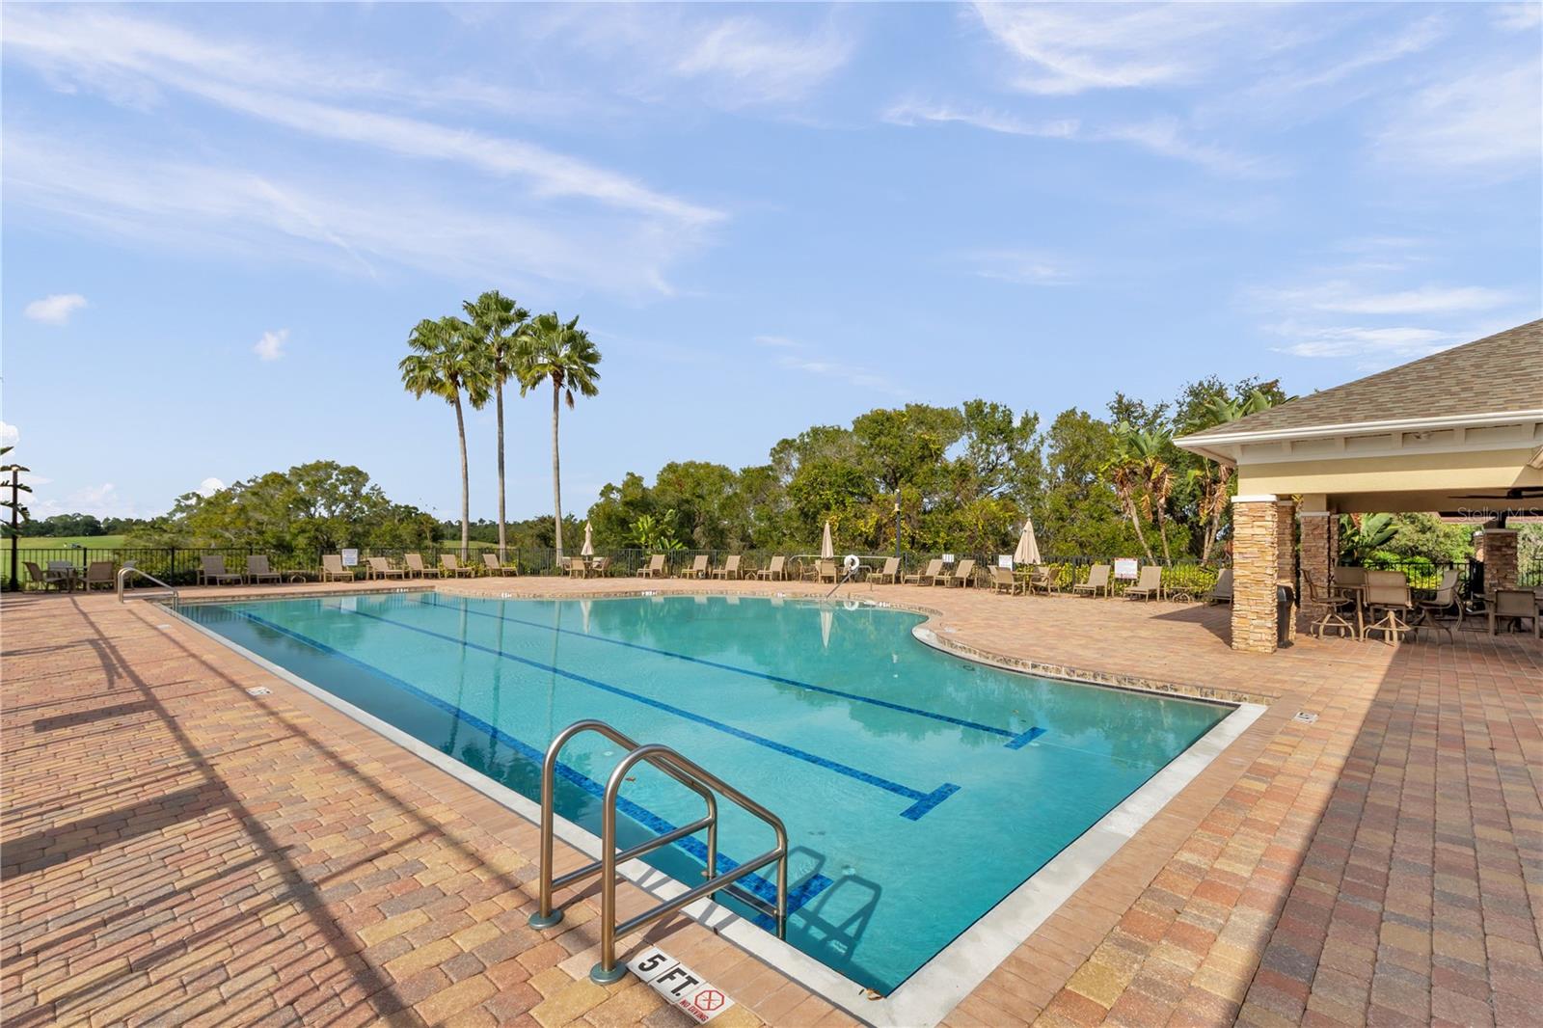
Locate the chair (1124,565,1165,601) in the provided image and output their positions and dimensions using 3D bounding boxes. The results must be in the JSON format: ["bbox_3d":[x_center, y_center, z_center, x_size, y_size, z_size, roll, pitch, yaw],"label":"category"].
[{"bbox_3d":[10.783,2.016,17.340,1.455,0.943,0.711,2,-3,-40],"label":"chair"}]

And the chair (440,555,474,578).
[{"bbox_3d":[-12.894,2.115,24.609,1.600,0.920,0.660,-1,-2,40],"label":"chair"}]

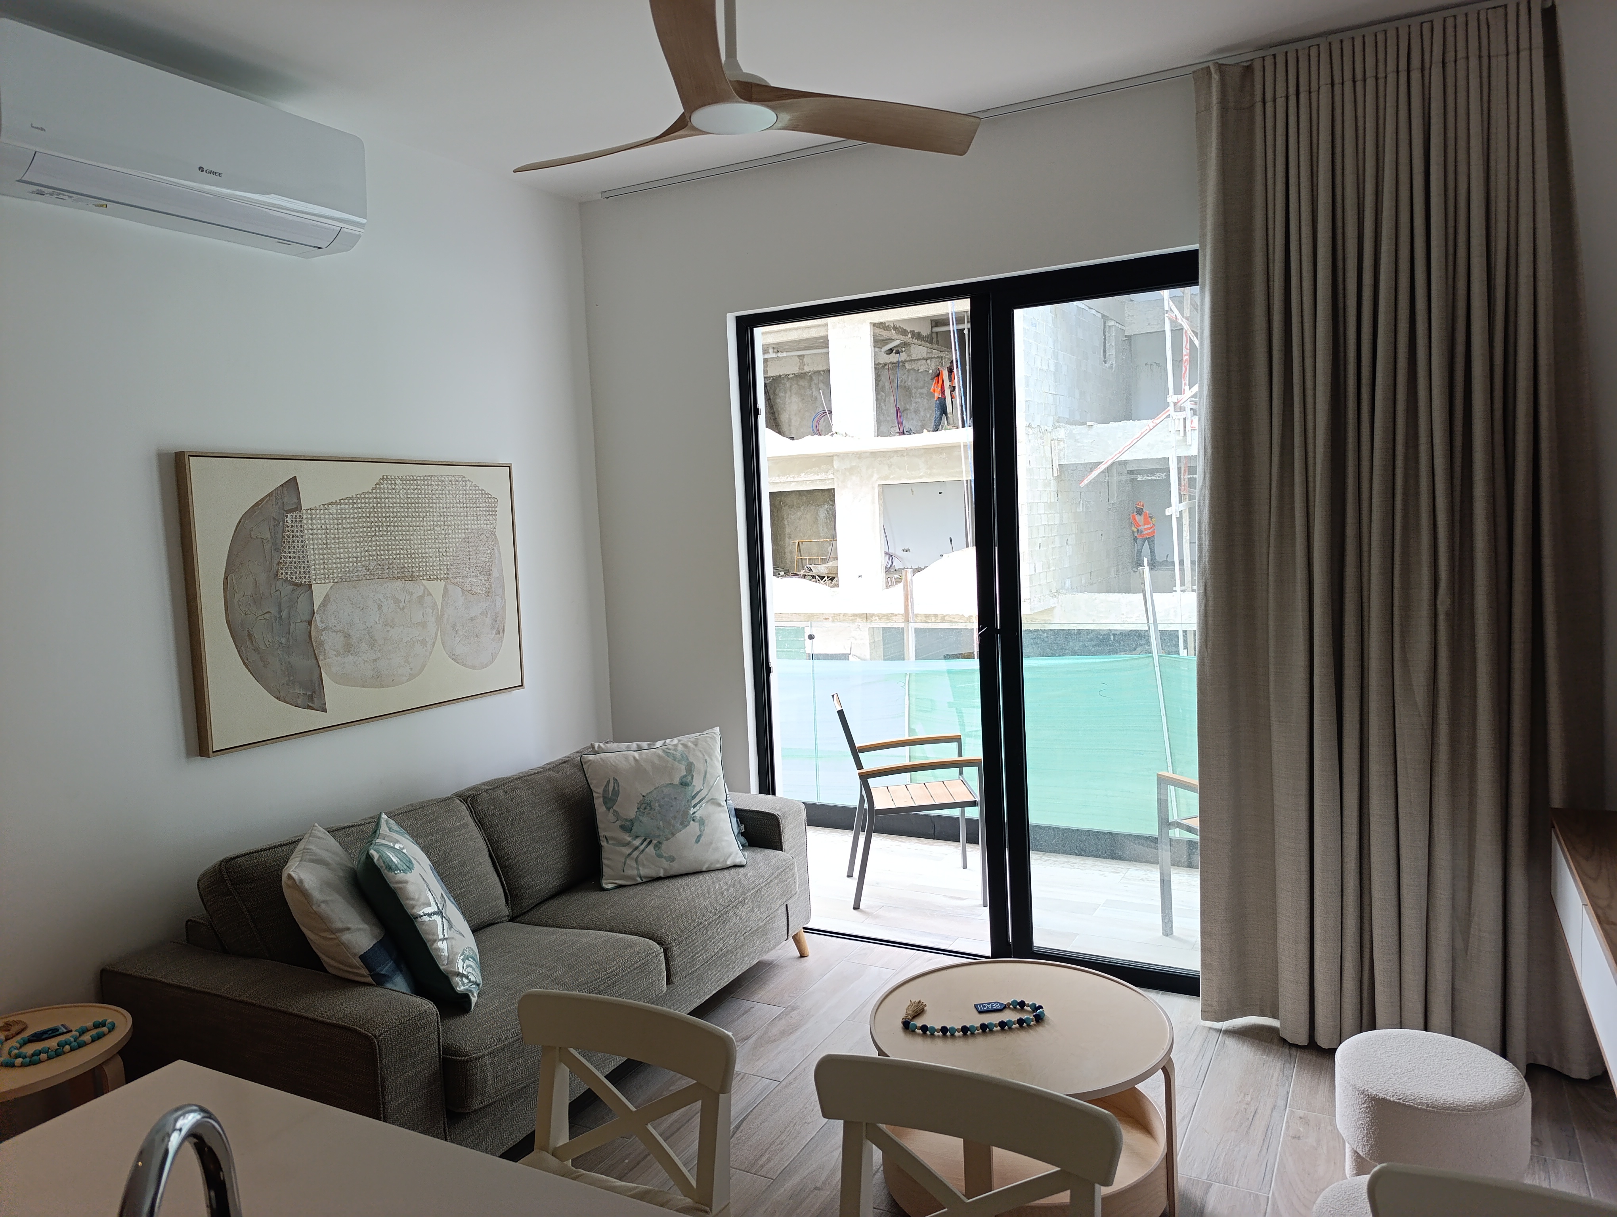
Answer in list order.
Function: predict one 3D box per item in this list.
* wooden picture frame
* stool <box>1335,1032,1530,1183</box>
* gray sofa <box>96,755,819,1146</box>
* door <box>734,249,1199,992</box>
[{"bbox_3d":[-1.275,-0.057,3.207,0.045,0.770,1.170,0,5,26],"label":"wooden picture frame"},{"bbox_3d":[1.354,1.154,2.356,0.365,0.310,0.365,0,5,26],"label":"stool"},{"bbox_3d":[-0.819,0.936,3.143,0.880,0.800,1.870,0,5,27],"label":"gray sofa"},{"bbox_3d":[0.676,0.072,3.661,1.930,2.319,0.120,0,5,26],"label":"door"}]

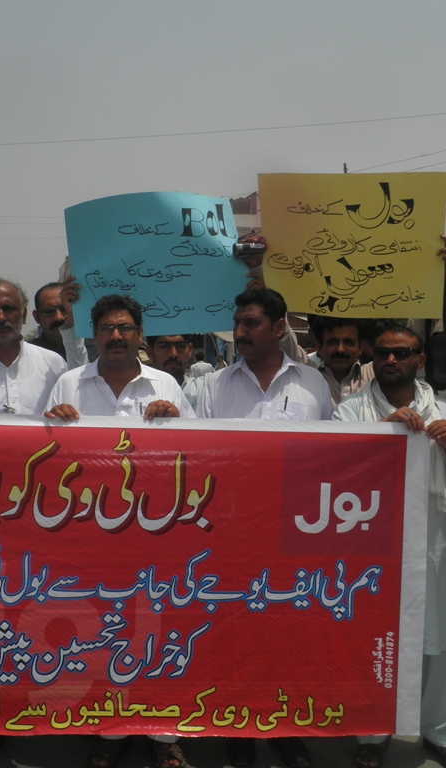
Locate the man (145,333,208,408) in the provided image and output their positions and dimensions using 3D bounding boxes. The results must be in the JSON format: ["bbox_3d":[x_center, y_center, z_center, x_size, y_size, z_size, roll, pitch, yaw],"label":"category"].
[{"bbox_3d":[-0.192,0.565,3.460,0.500,1.640,0.320,-1,3,-2],"label":"man"}]

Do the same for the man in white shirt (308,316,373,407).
[{"bbox_3d":[0.535,0.526,3.661,0.500,1.670,0.320,-1,3,6],"label":"man in white shirt"}]

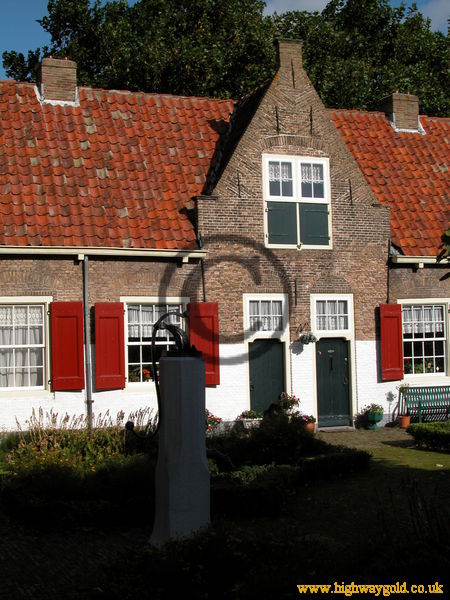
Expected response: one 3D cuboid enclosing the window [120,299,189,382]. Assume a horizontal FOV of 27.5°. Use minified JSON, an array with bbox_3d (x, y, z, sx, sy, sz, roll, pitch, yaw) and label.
[{"bbox_3d":[-1.333,0.805,17.686,1.384,1.734,0.140,0,-3,-24],"label":"window"}]

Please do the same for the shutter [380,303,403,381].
[{"bbox_3d":[3.593,0.910,19.750,0.583,1.614,0.050,0,-3,-31],"label":"shutter"}]

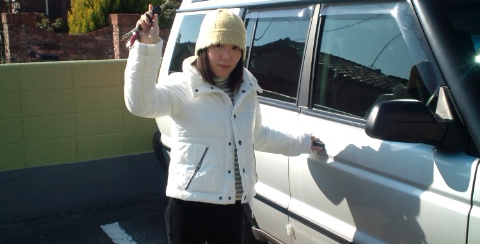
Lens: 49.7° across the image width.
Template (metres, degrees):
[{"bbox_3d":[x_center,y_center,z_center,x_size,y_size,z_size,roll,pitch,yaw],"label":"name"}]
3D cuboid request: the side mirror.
[{"bbox_3d":[0.554,0.003,1.692,0.260,0.155,0.160,-6,12,-30],"label":"side mirror"}]

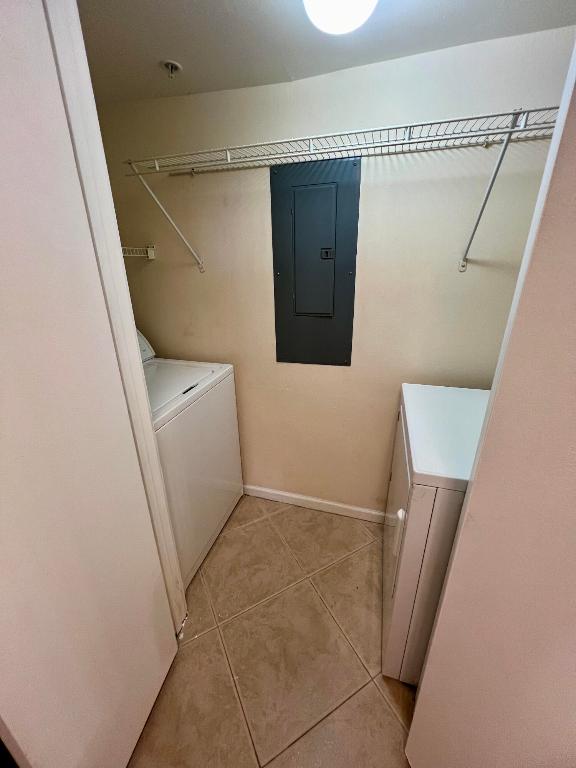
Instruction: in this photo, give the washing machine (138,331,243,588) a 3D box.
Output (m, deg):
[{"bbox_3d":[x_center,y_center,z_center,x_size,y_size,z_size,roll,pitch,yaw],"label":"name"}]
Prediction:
[{"bbox_3d":[-0.726,0.331,1.563,0.670,1.100,0.686,5,21,15],"label":"washing machine"}]

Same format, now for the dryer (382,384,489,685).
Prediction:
[{"bbox_3d":[0.751,0.522,1.079,0.680,1.050,0.690,6,21,17],"label":"dryer"}]

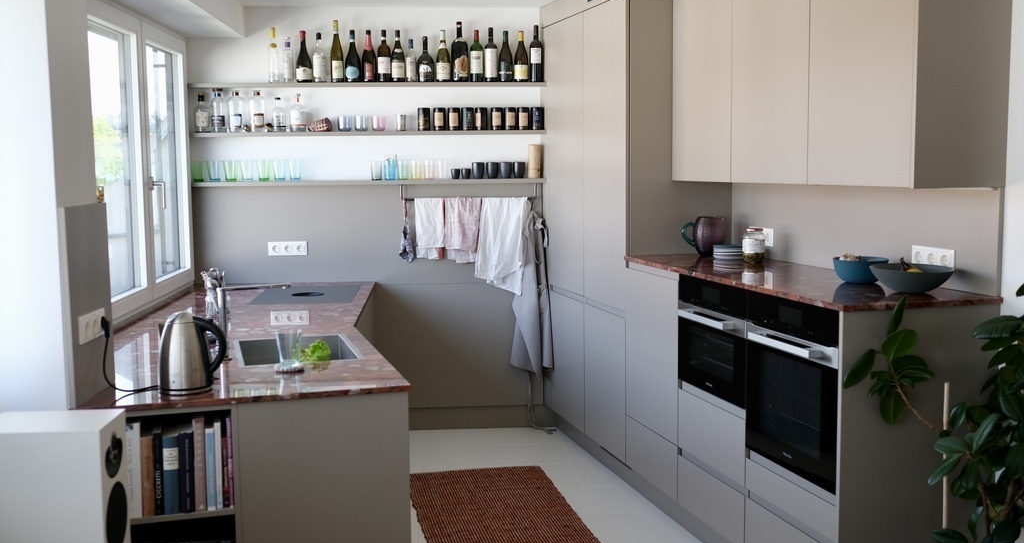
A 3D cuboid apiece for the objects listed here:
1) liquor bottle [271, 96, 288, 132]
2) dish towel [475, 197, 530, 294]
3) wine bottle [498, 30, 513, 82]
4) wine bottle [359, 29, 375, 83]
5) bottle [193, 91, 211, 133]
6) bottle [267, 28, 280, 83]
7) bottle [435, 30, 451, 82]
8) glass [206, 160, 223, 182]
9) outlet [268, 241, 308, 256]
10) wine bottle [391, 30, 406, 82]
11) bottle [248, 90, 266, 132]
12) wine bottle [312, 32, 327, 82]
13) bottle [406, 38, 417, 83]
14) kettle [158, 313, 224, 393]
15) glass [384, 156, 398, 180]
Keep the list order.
[{"bbox_3d":[-1.358,-0.917,5.826,0.076,0.200,0.076,-1,6,-5],"label":"liquor bottle"},{"bbox_3d":[-0.056,-0.148,5.915,0.327,0.584,0.075,-1,6,-4],"label":"dish towel"},{"bbox_3d":[-0.033,-1.272,5.894,0.078,0.297,0.078,-1,6,-5],"label":"wine bottle"},{"bbox_3d":[-0.835,-1.260,5.831,0.079,0.299,0.079,-1,6,-5],"label":"wine bottle"},{"bbox_3d":[-1.800,-0.924,5.790,0.088,0.234,0.088,-1,6,-5],"label":"bottle"},{"bbox_3d":[-1.366,-1.240,5.721,0.060,0.316,0.060,-1,6,-4],"label":"bottle"},{"bbox_3d":[-0.403,-1.266,5.865,0.082,0.298,0.082,-1,6,-5],"label":"bottle"},{"bbox_3d":[-1.731,-0.581,5.796,0.087,0.121,0.087,-1,6,-4],"label":"glass"},{"bbox_3d":[-1.328,-0.136,5.903,0.225,0.081,0.014,-1,6,-4],"label":"outlet"},{"bbox_3d":[-0.657,-1.245,5.772,0.078,0.300,0.078,-1,6,-4],"label":"wine bottle"},{"bbox_3d":[-1.470,-0.921,5.748,0.097,0.243,0.097,-1,6,-4],"label":"bottle"},{"bbox_3d":[-1.107,-1.231,5.741,0.076,0.288,0.076,-1,6,-4],"label":"wine bottle"},{"bbox_3d":[-0.587,-1.228,5.815,0.058,0.250,0.058,-1,6,-4],"label":"bottle"},{"bbox_3d":[-1.006,0.251,3.139,0.222,0.251,0.165,0,6,4],"label":"kettle"},{"bbox_3d":[-0.720,-0.607,5.910,0.068,0.132,0.068,-1,6,-5],"label":"glass"}]

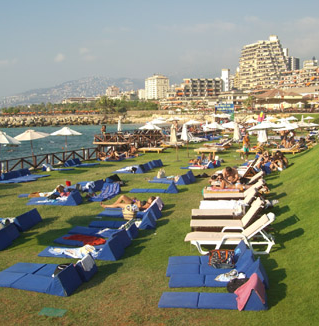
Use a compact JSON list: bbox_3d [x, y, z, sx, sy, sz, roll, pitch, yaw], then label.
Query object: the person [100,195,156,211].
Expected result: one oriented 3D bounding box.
[{"bbox_3d":[-0.943,1.204,14.604,1.680,0.460,0.500,2,7,16],"label":"person"}]

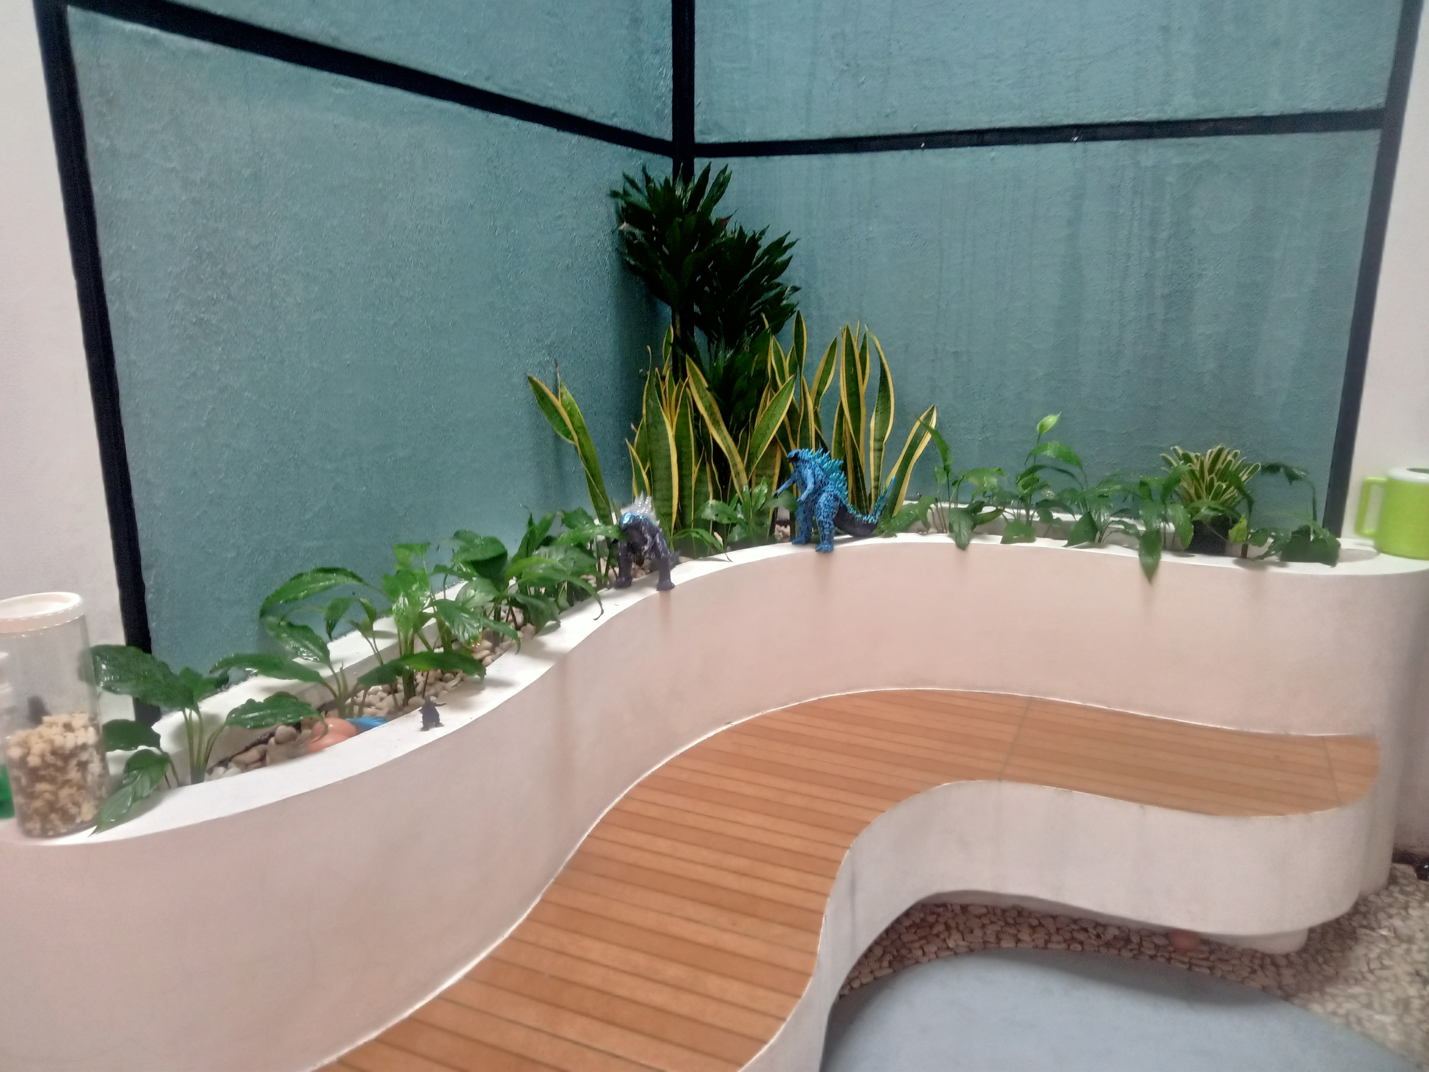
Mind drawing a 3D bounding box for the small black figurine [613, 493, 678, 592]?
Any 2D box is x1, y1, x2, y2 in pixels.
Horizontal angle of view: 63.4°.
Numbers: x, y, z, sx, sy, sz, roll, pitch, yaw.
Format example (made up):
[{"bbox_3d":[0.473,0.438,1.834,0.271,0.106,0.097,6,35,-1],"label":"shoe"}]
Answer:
[{"bbox_3d":[-0.129,0.010,2.330,0.115,0.175,0.180,7,16,26],"label":"small black figurine"}]

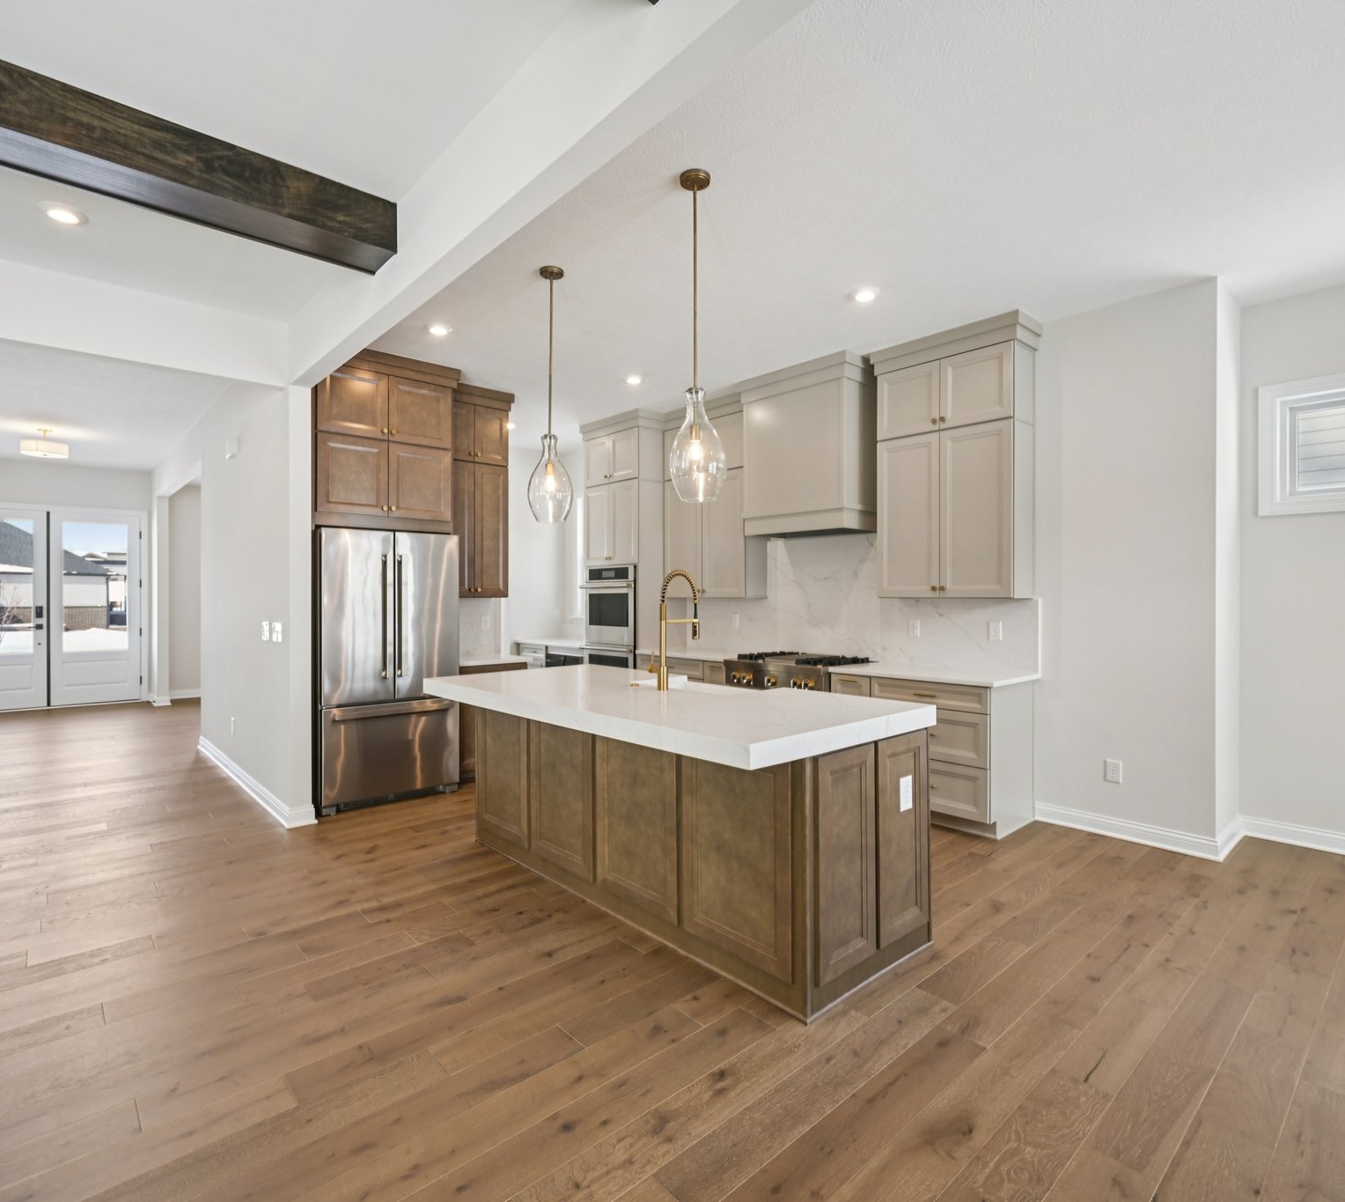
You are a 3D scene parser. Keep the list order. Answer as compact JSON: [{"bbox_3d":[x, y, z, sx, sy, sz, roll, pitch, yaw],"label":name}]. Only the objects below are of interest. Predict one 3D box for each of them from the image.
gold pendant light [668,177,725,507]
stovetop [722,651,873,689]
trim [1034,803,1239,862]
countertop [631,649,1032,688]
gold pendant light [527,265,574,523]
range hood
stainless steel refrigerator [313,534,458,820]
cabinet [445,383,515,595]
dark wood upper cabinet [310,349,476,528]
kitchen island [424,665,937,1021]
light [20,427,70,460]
[{"bbox_3d":[0.097,-1.050,2.811,0.222,1.296,0.222,0,0,0],"label":"gold pendant light"},{"bbox_3d":[0.943,0.530,5.142,0.710,0.205,0.930,0,0,-42],"label":"stovetop"},{"bbox_3d":[2.752,1.291,4.161,0.625,0.108,0.923,0,0,-42],"label":"trim"},{"bbox_3d":[0.973,0.464,5.186,0.660,0.031,3.050,0,0,-42],"label":"countertop"},{"bbox_3d":[-0.617,-1.036,3.539,0.230,1.288,0.230,0,0,0],"label":"gold pendant light"},{"bbox_3d":[1.044,-1.087,5.246,0.550,1.185,0.945,0,0,-42],"label":"range hood"},{"bbox_3d":[-2.078,0.445,4.954,0.912,1.800,0.740,0,0,-42],"label":"stainless steel refrigerator"},{"bbox_3d":[-1.643,-0.854,5.639,0.625,1.653,0.365,0,0,-42],"label":"cabinet"},{"bbox_3d":[-2.132,-1.073,5.003,1.015,1.215,0.645,0,0,-42],"label":"dark wood upper cabinet"},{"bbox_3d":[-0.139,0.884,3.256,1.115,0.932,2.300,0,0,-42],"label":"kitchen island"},{"bbox_3d":[-6.228,-1.570,6.964,0.356,0.256,0.356,0,0,-42],"label":"light"}]

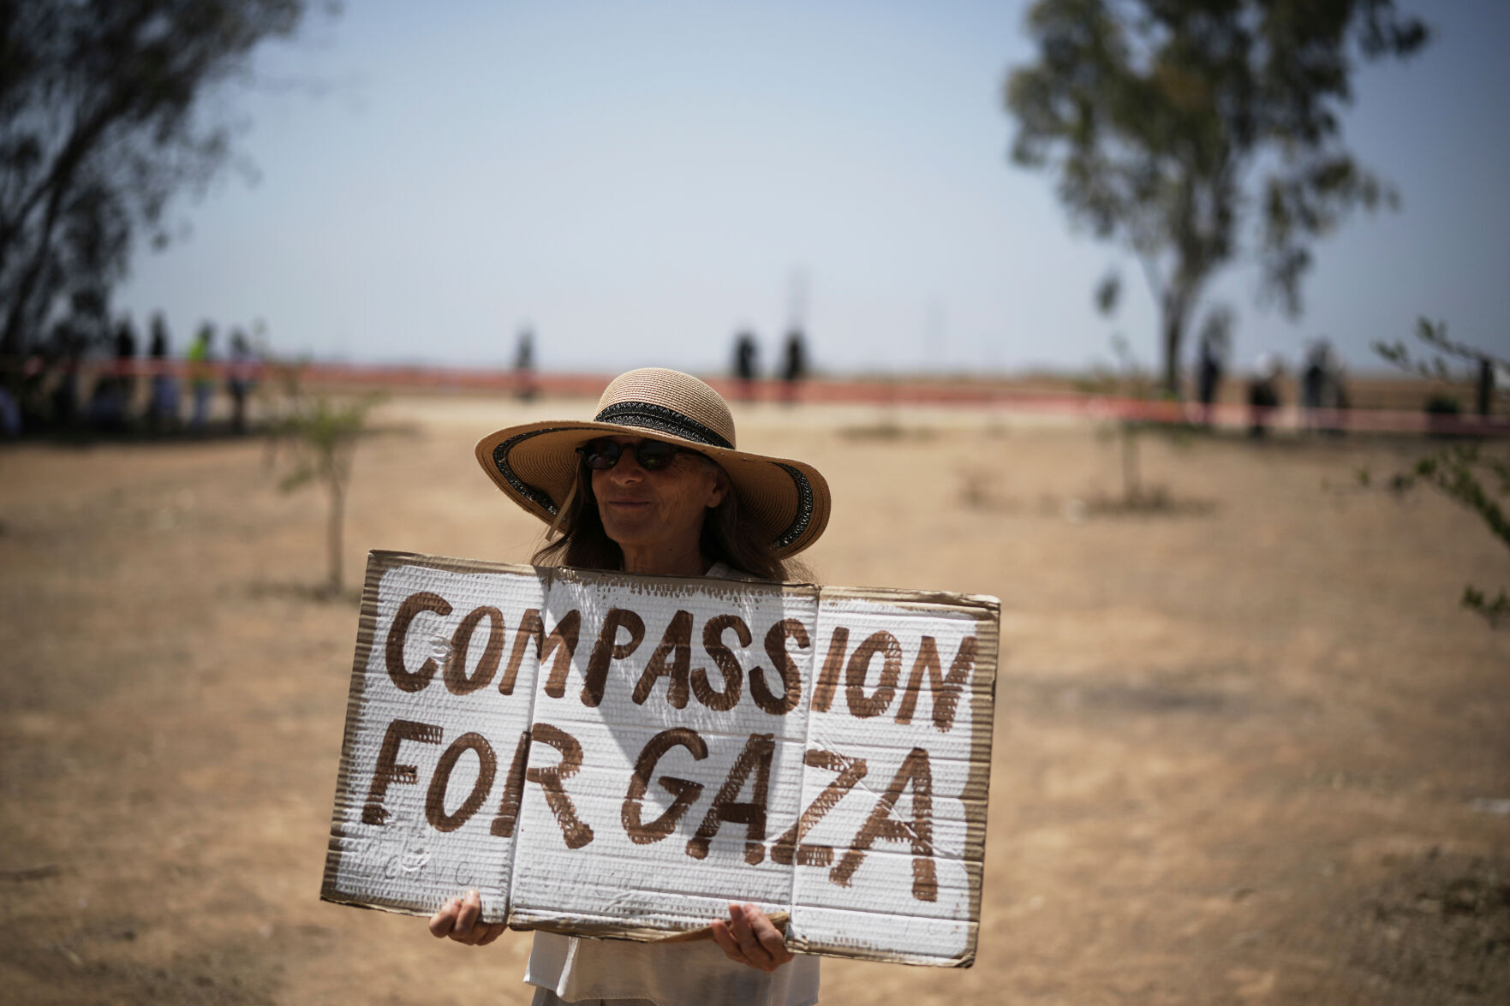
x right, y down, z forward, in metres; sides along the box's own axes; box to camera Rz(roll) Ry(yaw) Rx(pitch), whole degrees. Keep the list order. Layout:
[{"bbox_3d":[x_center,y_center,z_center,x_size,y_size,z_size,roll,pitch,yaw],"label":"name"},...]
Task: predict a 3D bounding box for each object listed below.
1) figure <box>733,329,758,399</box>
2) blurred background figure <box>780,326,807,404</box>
[{"bbox_3d":[-0.237,-3.231,49.500,0.520,1.700,0.360,1,3,0],"label":"figure"},{"bbox_3d":[0.887,-3.166,48.500,0.520,1.720,0.360,1,3,0],"label":"blurred background figure"}]

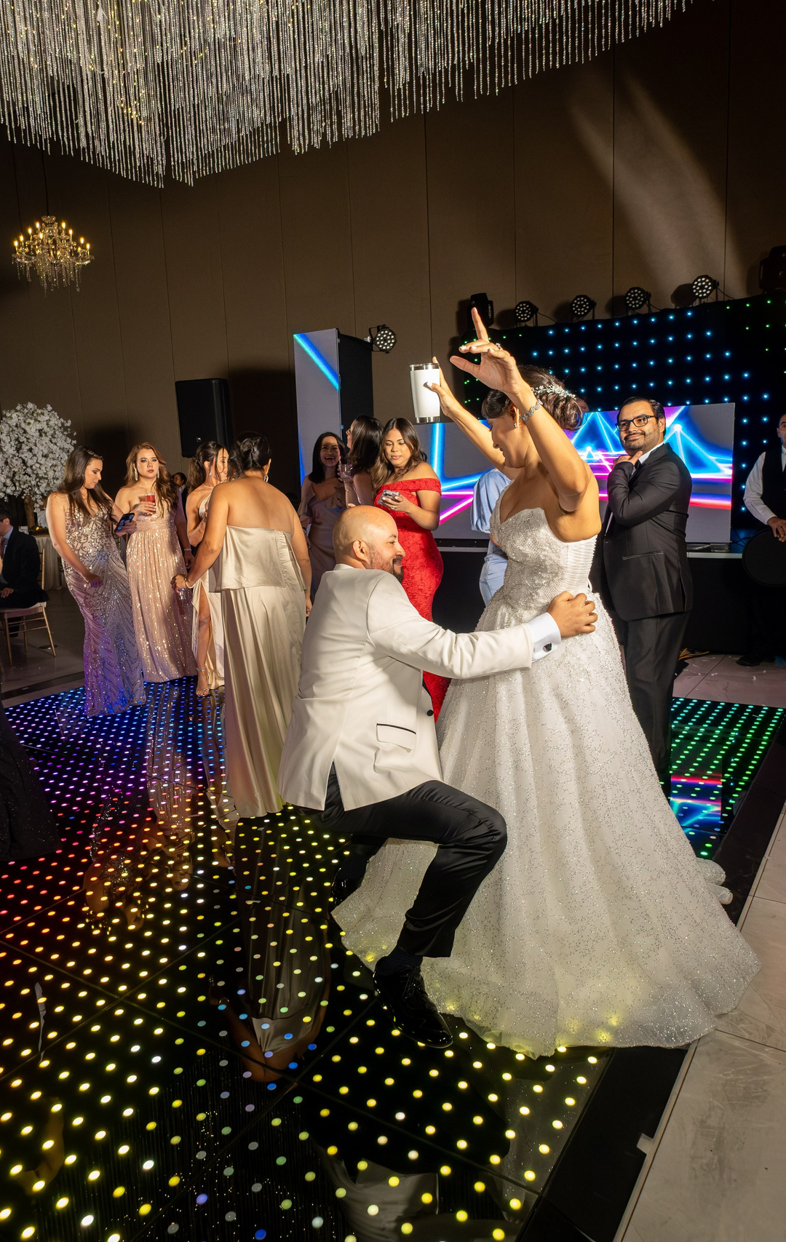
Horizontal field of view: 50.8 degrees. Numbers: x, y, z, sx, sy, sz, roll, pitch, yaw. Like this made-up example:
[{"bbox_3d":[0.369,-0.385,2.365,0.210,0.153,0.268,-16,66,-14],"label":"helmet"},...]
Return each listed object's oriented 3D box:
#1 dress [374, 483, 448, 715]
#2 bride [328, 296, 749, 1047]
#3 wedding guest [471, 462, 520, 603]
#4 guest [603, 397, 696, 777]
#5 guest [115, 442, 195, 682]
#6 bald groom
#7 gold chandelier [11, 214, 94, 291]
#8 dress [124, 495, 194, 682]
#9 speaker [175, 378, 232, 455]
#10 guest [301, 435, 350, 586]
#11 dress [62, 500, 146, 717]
[{"bbox_3d":[0.099,-0.118,4.673,0.420,1.340,0.460,7,13,40],"label":"dress"},{"bbox_3d":[0.422,0.040,2.469,1.220,1.850,1.150,-4,10,-11],"label":"bride"},{"bbox_3d":[0.615,-0.156,3.990,0.500,1.680,0.380,-5,11,-17],"label":"wedding guest"},{"bbox_3d":[1.098,-0.107,3.590,0.420,1.660,0.500,-5,10,-15],"label":"guest"},{"bbox_3d":[-1.717,-0.421,5.939,0.500,1.680,0.420,-4,10,-11],"label":"guest"},{"bbox_3d":[0.102,0.330,2.398,0.800,1.330,0.760,-6,11,-21],"label":"bald groom"},{"bbox_3d":[-3.626,-3.909,8.813,0.790,0.740,0.790,4,12,32],"label":"gold chandelier"},{"bbox_3d":[-1.731,-0.252,6.083,0.450,1.340,0.400,-7,10,-24],"label":"dress"},{"bbox_3d":[-1.794,-1.933,7.849,0.430,0.700,0.360,1,11,17],"label":"speaker"},{"bbox_3d":[-0.418,-0.443,5.792,0.460,1.709,0.360,-5,10,-14],"label":"guest"},{"bbox_3d":[-1.860,-0.116,5.277,0.480,1.350,0.440,5,12,38],"label":"dress"}]

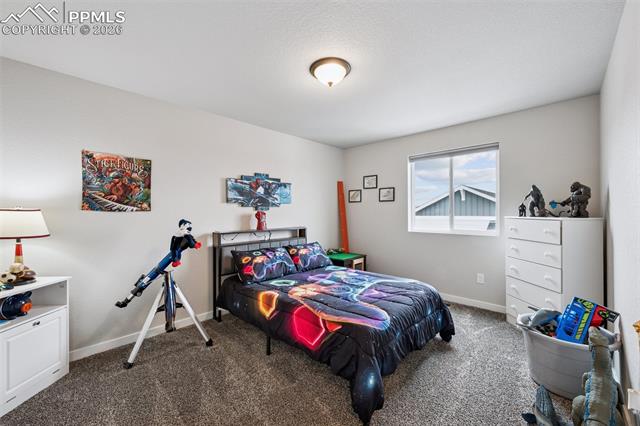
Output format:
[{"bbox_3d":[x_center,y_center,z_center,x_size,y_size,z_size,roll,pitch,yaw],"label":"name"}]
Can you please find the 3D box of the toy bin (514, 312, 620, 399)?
[{"bbox_3d":[1.810,1.057,1.858,0.560,0.410,0.530,0,1,45],"label":"toy bin"}]

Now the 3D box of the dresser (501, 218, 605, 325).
[{"bbox_3d":[2.298,0.655,2.503,0.385,1.195,0.660,0,1,-1],"label":"dresser"}]

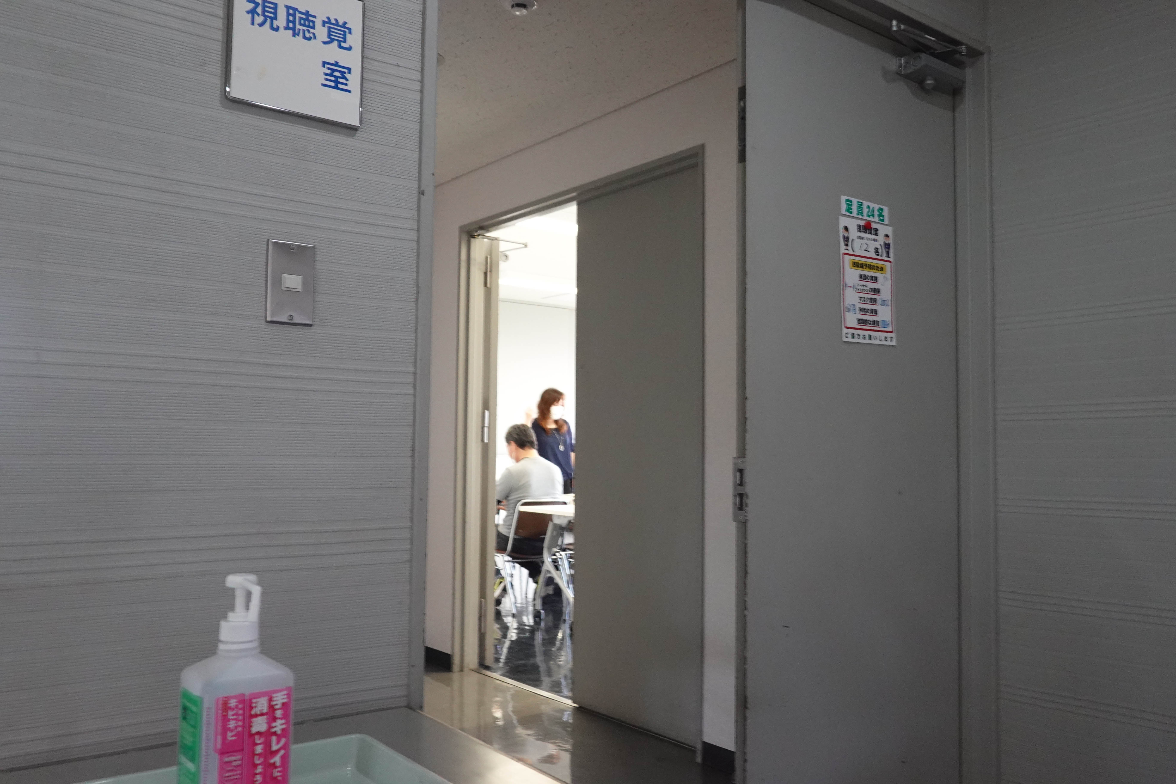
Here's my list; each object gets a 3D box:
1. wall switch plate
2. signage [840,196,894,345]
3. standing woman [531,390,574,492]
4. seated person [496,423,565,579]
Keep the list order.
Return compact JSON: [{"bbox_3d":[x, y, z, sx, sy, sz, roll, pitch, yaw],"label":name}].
[{"bbox_3d":[-0.445,-0.163,1.467,0.070,0.120,0.010,3,-4,-38],"label":"wall switch plate"},{"bbox_3d":[0.704,-0.298,2.459,0.222,0.358,0.005,3,-4,-38],"label":"signage"},{"bbox_3d":[-0.291,0.774,8.000,0.470,1.619,0.320,3,-4,-38],"label":"standing woman"},{"bbox_3d":[-0.541,0.877,6.965,0.500,1.280,0.760,3,-4,-38],"label":"seated person"}]

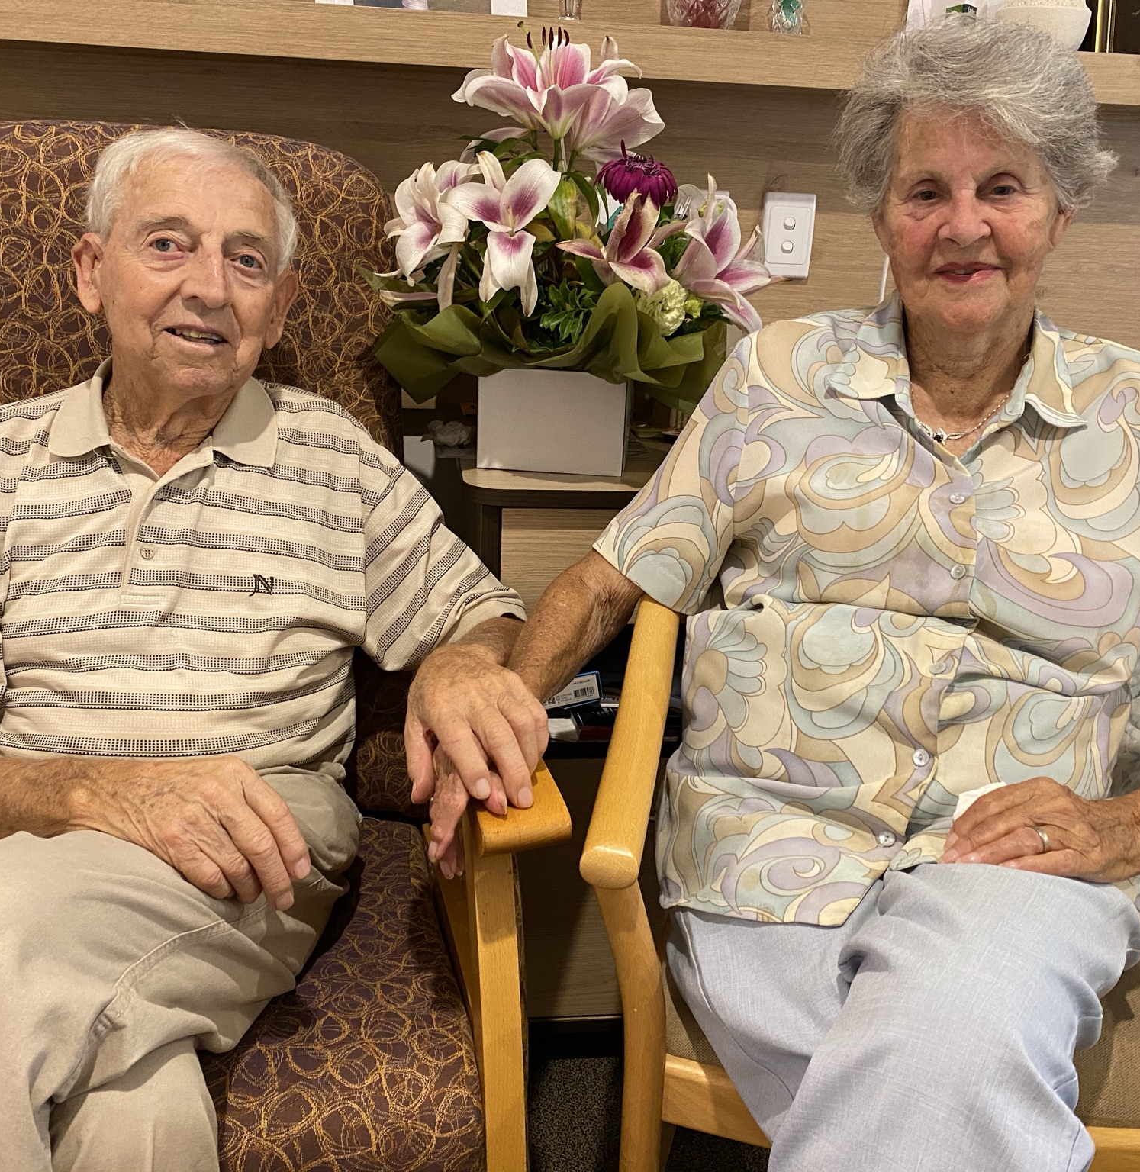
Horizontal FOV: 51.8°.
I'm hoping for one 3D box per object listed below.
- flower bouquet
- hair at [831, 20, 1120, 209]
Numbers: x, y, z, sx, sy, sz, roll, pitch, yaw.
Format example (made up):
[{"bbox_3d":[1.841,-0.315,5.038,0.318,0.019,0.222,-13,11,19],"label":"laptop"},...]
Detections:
[{"bbox_3d":[0.008,-0.416,1.368,0.460,0.430,0.370,3,17,3],"label":"flower bouquet"},{"bbox_3d":[0.360,-0.396,1.025,0.232,0.190,0.225,3,17,18],"label":"hair"}]

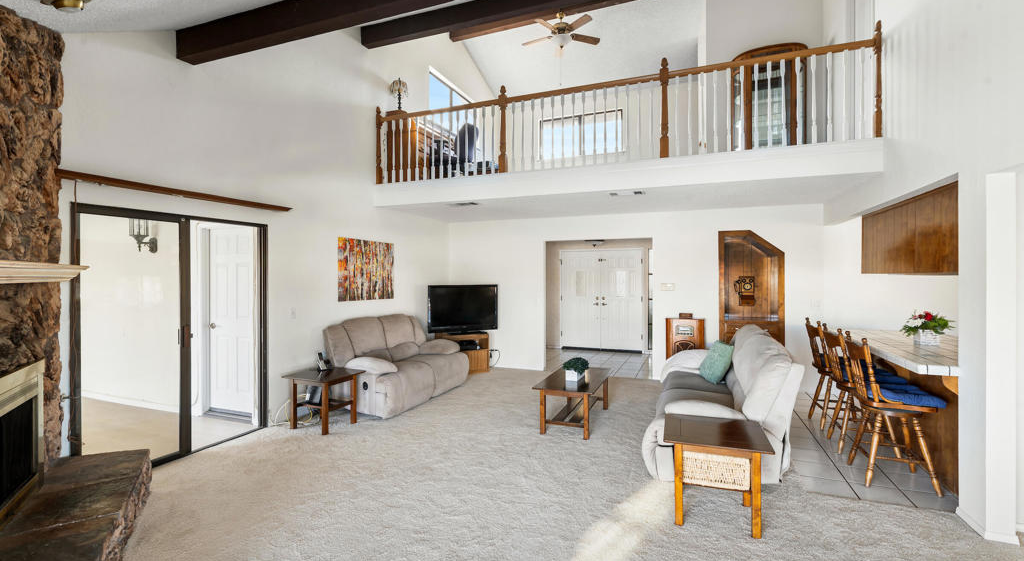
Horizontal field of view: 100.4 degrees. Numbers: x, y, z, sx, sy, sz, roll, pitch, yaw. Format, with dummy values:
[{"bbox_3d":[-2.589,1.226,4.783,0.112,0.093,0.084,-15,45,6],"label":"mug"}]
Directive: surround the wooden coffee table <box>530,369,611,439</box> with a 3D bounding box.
[{"bbox_3d":[0.667,1.240,4.455,0.571,0.428,1.082,0,0,22],"label":"wooden coffee table"}]

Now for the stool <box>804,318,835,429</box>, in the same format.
[{"bbox_3d":[3.283,0.935,4.284,0.530,1.065,0.450,0,0,22],"label":"stool"}]

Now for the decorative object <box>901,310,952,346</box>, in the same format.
[{"bbox_3d":[3.615,0.410,3.726,0.318,0.283,0.228,0,0,20],"label":"decorative object"}]

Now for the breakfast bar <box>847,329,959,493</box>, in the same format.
[{"bbox_3d":[3.405,1.015,3.619,0.780,0.915,2.130,0,0,22],"label":"breakfast bar"}]

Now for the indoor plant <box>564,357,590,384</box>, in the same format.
[{"bbox_3d":[0.690,0.924,4.504,0.179,0.204,0.387,0,0,22],"label":"indoor plant"}]

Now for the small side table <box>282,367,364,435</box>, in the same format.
[{"bbox_3d":[-1.886,1.200,4.295,0.621,0.508,0.487,0,0,22],"label":"small side table"}]

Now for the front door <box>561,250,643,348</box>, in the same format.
[{"bbox_3d":[1.775,0.391,8.548,1.660,2.060,0.100,0,0,22],"label":"front door"}]

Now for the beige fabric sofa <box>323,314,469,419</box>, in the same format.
[{"bbox_3d":[-1.407,0.966,5.419,0.990,0.980,1.750,0,0,22],"label":"beige fabric sofa"}]

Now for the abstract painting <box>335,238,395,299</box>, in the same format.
[{"bbox_3d":[-1.872,-0.130,5.575,0.030,0.774,1.043,0,0,23],"label":"abstract painting"}]

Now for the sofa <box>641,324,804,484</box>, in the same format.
[{"bbox_3d":[1.840,0.983,3.942,1.020,0.970,2.120,0,0,22],"label":"sofa"}]

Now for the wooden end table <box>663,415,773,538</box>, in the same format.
[{"bbox_3d":[1.285,1.213,2.703,0.575,0.525,0.545,0,0,22],"label":"wooden end table"}]

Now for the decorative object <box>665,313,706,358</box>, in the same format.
[{"bbox_3d":[2.423,0.973,5.964,0.526,0.943,0.318,0,0,20],"label":"decorative object"}]

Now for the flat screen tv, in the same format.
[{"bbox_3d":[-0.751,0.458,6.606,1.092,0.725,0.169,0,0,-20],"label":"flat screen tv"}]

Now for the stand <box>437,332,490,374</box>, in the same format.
[{"bbox_3d":[-0.818,1.149,6.730,0.820,0.600,0.430,0,0,-31],"label":"stand"}]

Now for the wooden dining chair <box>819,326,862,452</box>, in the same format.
[{"bbox_3d":[3.029,0.932,3.680,0.526,1.053,0.477,0,0,22],"label":"wooden dining chair"}]

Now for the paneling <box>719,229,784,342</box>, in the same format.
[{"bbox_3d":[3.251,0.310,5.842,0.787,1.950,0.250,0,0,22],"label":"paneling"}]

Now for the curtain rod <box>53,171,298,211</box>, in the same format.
[{"bbox_3d":[-2.666,-0.717,3.650,0.070,0.052,1.797,0,0,23],"label":"curtain rod"}]

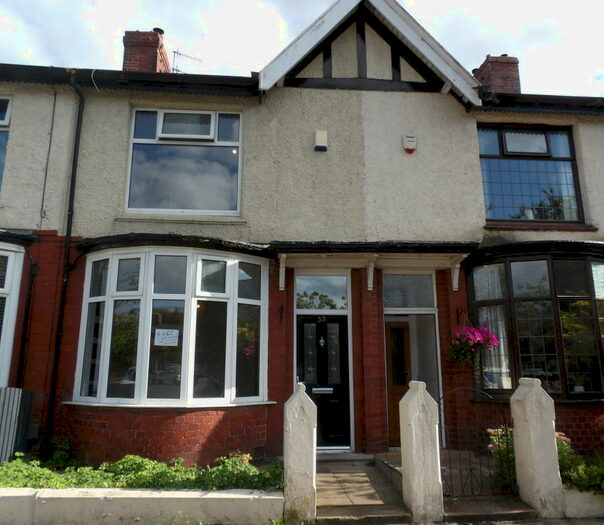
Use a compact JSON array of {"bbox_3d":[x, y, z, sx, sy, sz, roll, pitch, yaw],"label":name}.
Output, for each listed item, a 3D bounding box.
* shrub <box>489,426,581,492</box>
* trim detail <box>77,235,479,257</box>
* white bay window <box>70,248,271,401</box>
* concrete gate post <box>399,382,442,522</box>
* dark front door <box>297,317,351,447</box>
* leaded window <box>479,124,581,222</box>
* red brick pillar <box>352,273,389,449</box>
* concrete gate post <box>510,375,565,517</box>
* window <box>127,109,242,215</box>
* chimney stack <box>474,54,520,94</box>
[{"bbox_3d":[2.753,2.315,5.833,0.950,0.700,0.750,1,-12,-6],"label":"shrub"},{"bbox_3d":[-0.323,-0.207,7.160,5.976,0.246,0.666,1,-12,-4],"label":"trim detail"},{"bbox_3d":[-1.757,0.874,6.618,2.630,2.020,0.740,1,-12,-6],"label":"white bay window"},{"bbox_3d":[1.276,1.996,5.260,0.305,1.386,0.400,1,-12,-6],"label":"concrete gate post"},{"bbox_3d":[0.318,1.776,7.353,0.797,1.934,0.072,1,-12,-4],"label":"dark front door"},{"bbox_3d":[3.887,-1.547,8.330,1.844,1.785,0.120,1,-12,-6],"label":"leaded window"},{"bbox_3d":[1.021,1.444,7.400,0.465,2.751,0.280,1,-12,-6],"label":"red brick pillar"},{"bbox_3d":[2.600,2.020,5.391,0.287,1.391,0.400,1,-12,-6],"label":"concrete gate post"},{"bbox_3d":[-1.865,-1.624,7.846,1.763,1.775,0.082,1,-12,-4],"label":"window"},{"bbox_3d":[5.256,-4.797,13.228,0.861,1.261,1.230,1,-12,-4],"label":"chimney stack"}]

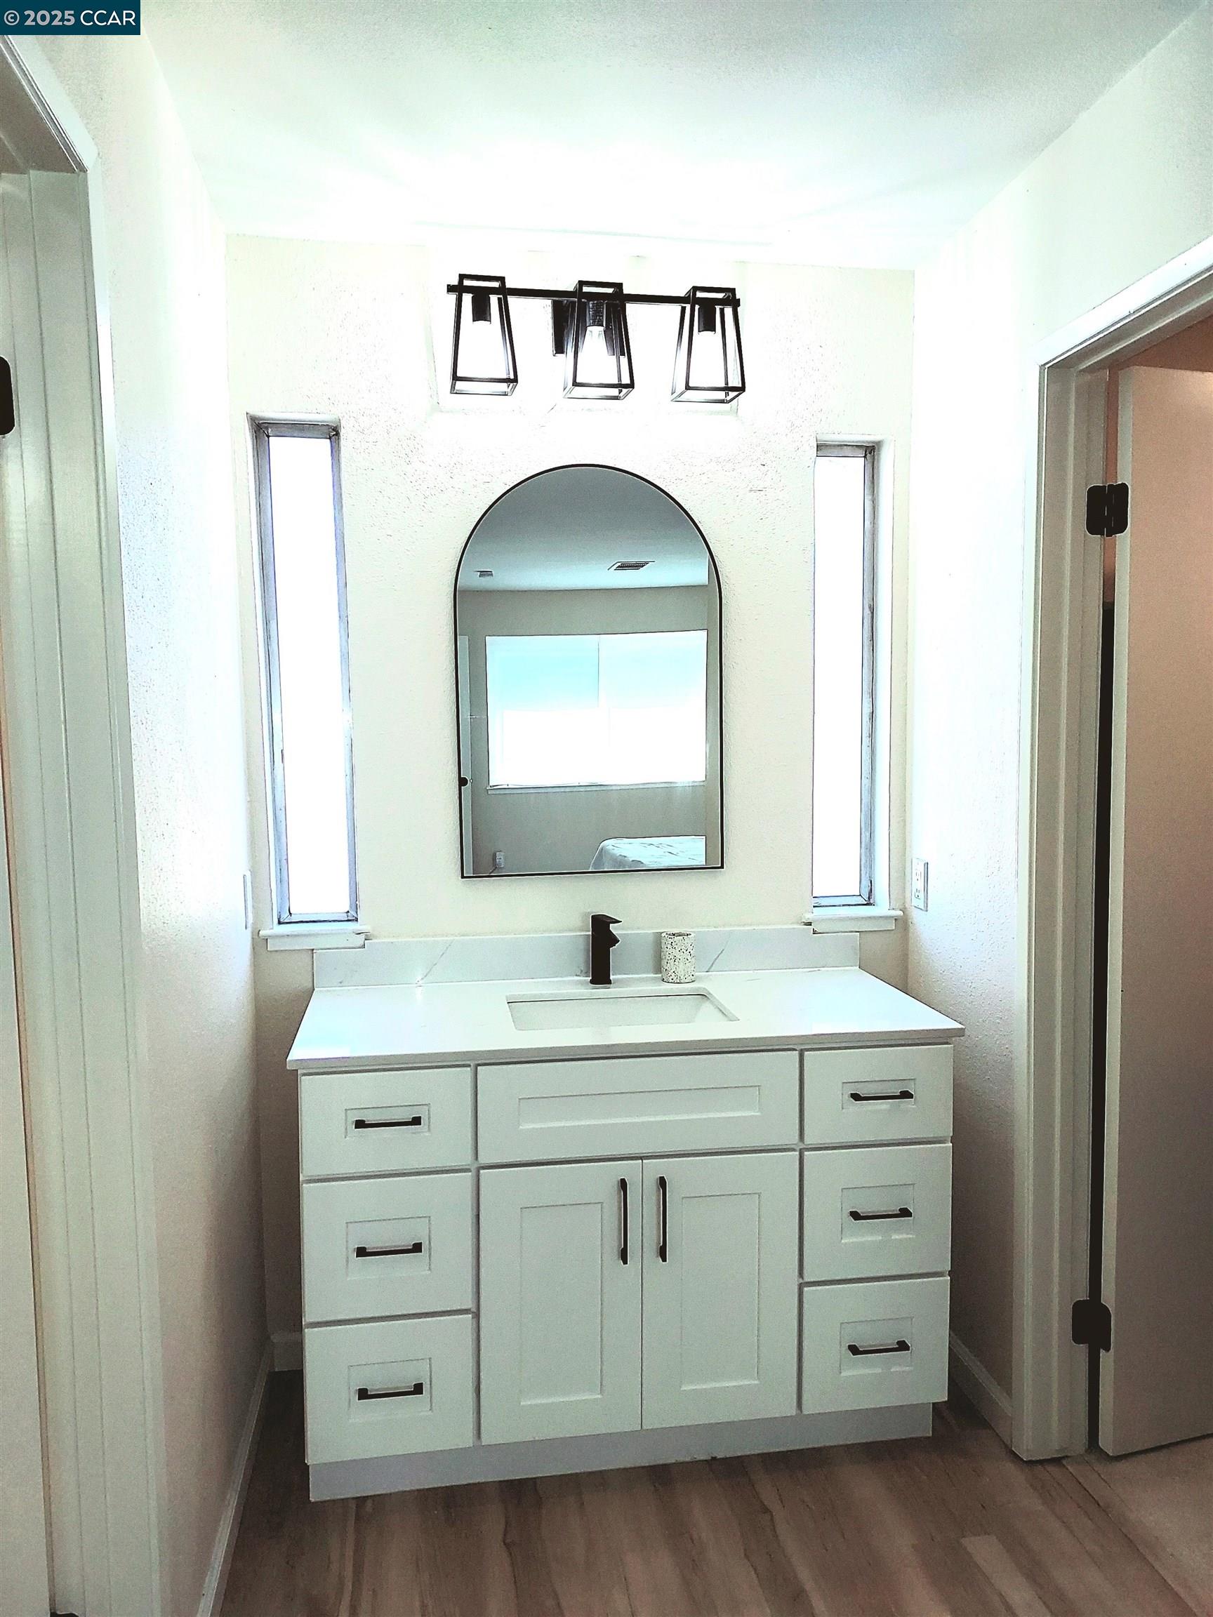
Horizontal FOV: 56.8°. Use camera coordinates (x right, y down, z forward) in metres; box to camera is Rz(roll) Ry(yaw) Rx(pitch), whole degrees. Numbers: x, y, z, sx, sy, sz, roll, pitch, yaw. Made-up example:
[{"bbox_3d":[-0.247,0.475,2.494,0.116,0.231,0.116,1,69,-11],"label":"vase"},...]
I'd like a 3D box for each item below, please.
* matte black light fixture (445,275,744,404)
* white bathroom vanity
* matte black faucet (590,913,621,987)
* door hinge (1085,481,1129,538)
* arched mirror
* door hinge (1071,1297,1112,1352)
[{"bbox_3d":[-0.025,-0.978,2.387,0.617,0.215,0.195,-1,4,-9],"label":"matte black light fixture"},{"bbox_3d":[0.024,0.786,2.329,1.250,0.933,0.568,-1,4,-9],"label":"white bathroom vanity"},{"bbox_3d":[-0.004,0.317,2.465,0.046,0.158,0.170,-1,4,-9],"label":"matte black faucet"},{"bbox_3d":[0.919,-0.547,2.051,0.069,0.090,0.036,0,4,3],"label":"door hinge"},{"bbox_3d":[-0.034,-0.308,2.520,0.600,0.911,0.025,-1,4,-9],"label":"arched mirror"},{"bbox_3d":[0.937,1.001,2.160,0.069,0.090,0.036,0,4,3],"label":"door hinge"}]

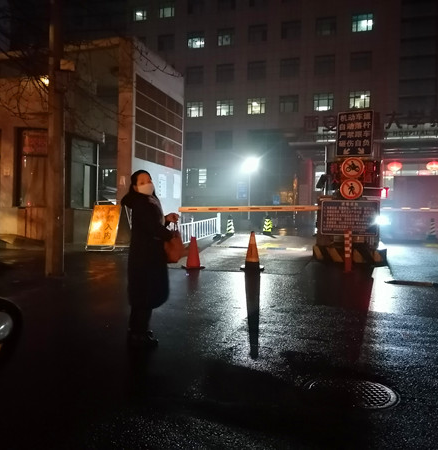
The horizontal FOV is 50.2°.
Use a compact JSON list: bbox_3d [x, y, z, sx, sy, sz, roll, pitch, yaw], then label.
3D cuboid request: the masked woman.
[{"bbox_3d":[-0.641,0.300,4.350,0.480,1.620,0.490,1,0,28],"label":"masked woman"}]

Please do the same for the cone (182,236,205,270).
[{"bbox_3d":[-0.477,0.516,8.850,0.420,0.580,0.420,1,0,0],"label":"cone"}]

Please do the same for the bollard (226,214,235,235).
[{"bbox_3d":[0.449,0.004,17.800,0.360,0.730,0.360,1,0,0],"label":"bollard"}]

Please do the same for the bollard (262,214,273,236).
[{"bbox_3d":[1.845,0.000,17.800,0.380,0.730,0.380,1,0,0],"label":"bollard"}]

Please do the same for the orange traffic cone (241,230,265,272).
[{"bbox_3d":[0.623,0.477,8.750,0.430,0.720,0.430,1,0,0],"label":"orange traffic cone"}]

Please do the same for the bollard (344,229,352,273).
[{"bbox_3d":[2.372,0.481,8.600,0.130,0.780,0.130,1,0,0],"label":"bollard"}]

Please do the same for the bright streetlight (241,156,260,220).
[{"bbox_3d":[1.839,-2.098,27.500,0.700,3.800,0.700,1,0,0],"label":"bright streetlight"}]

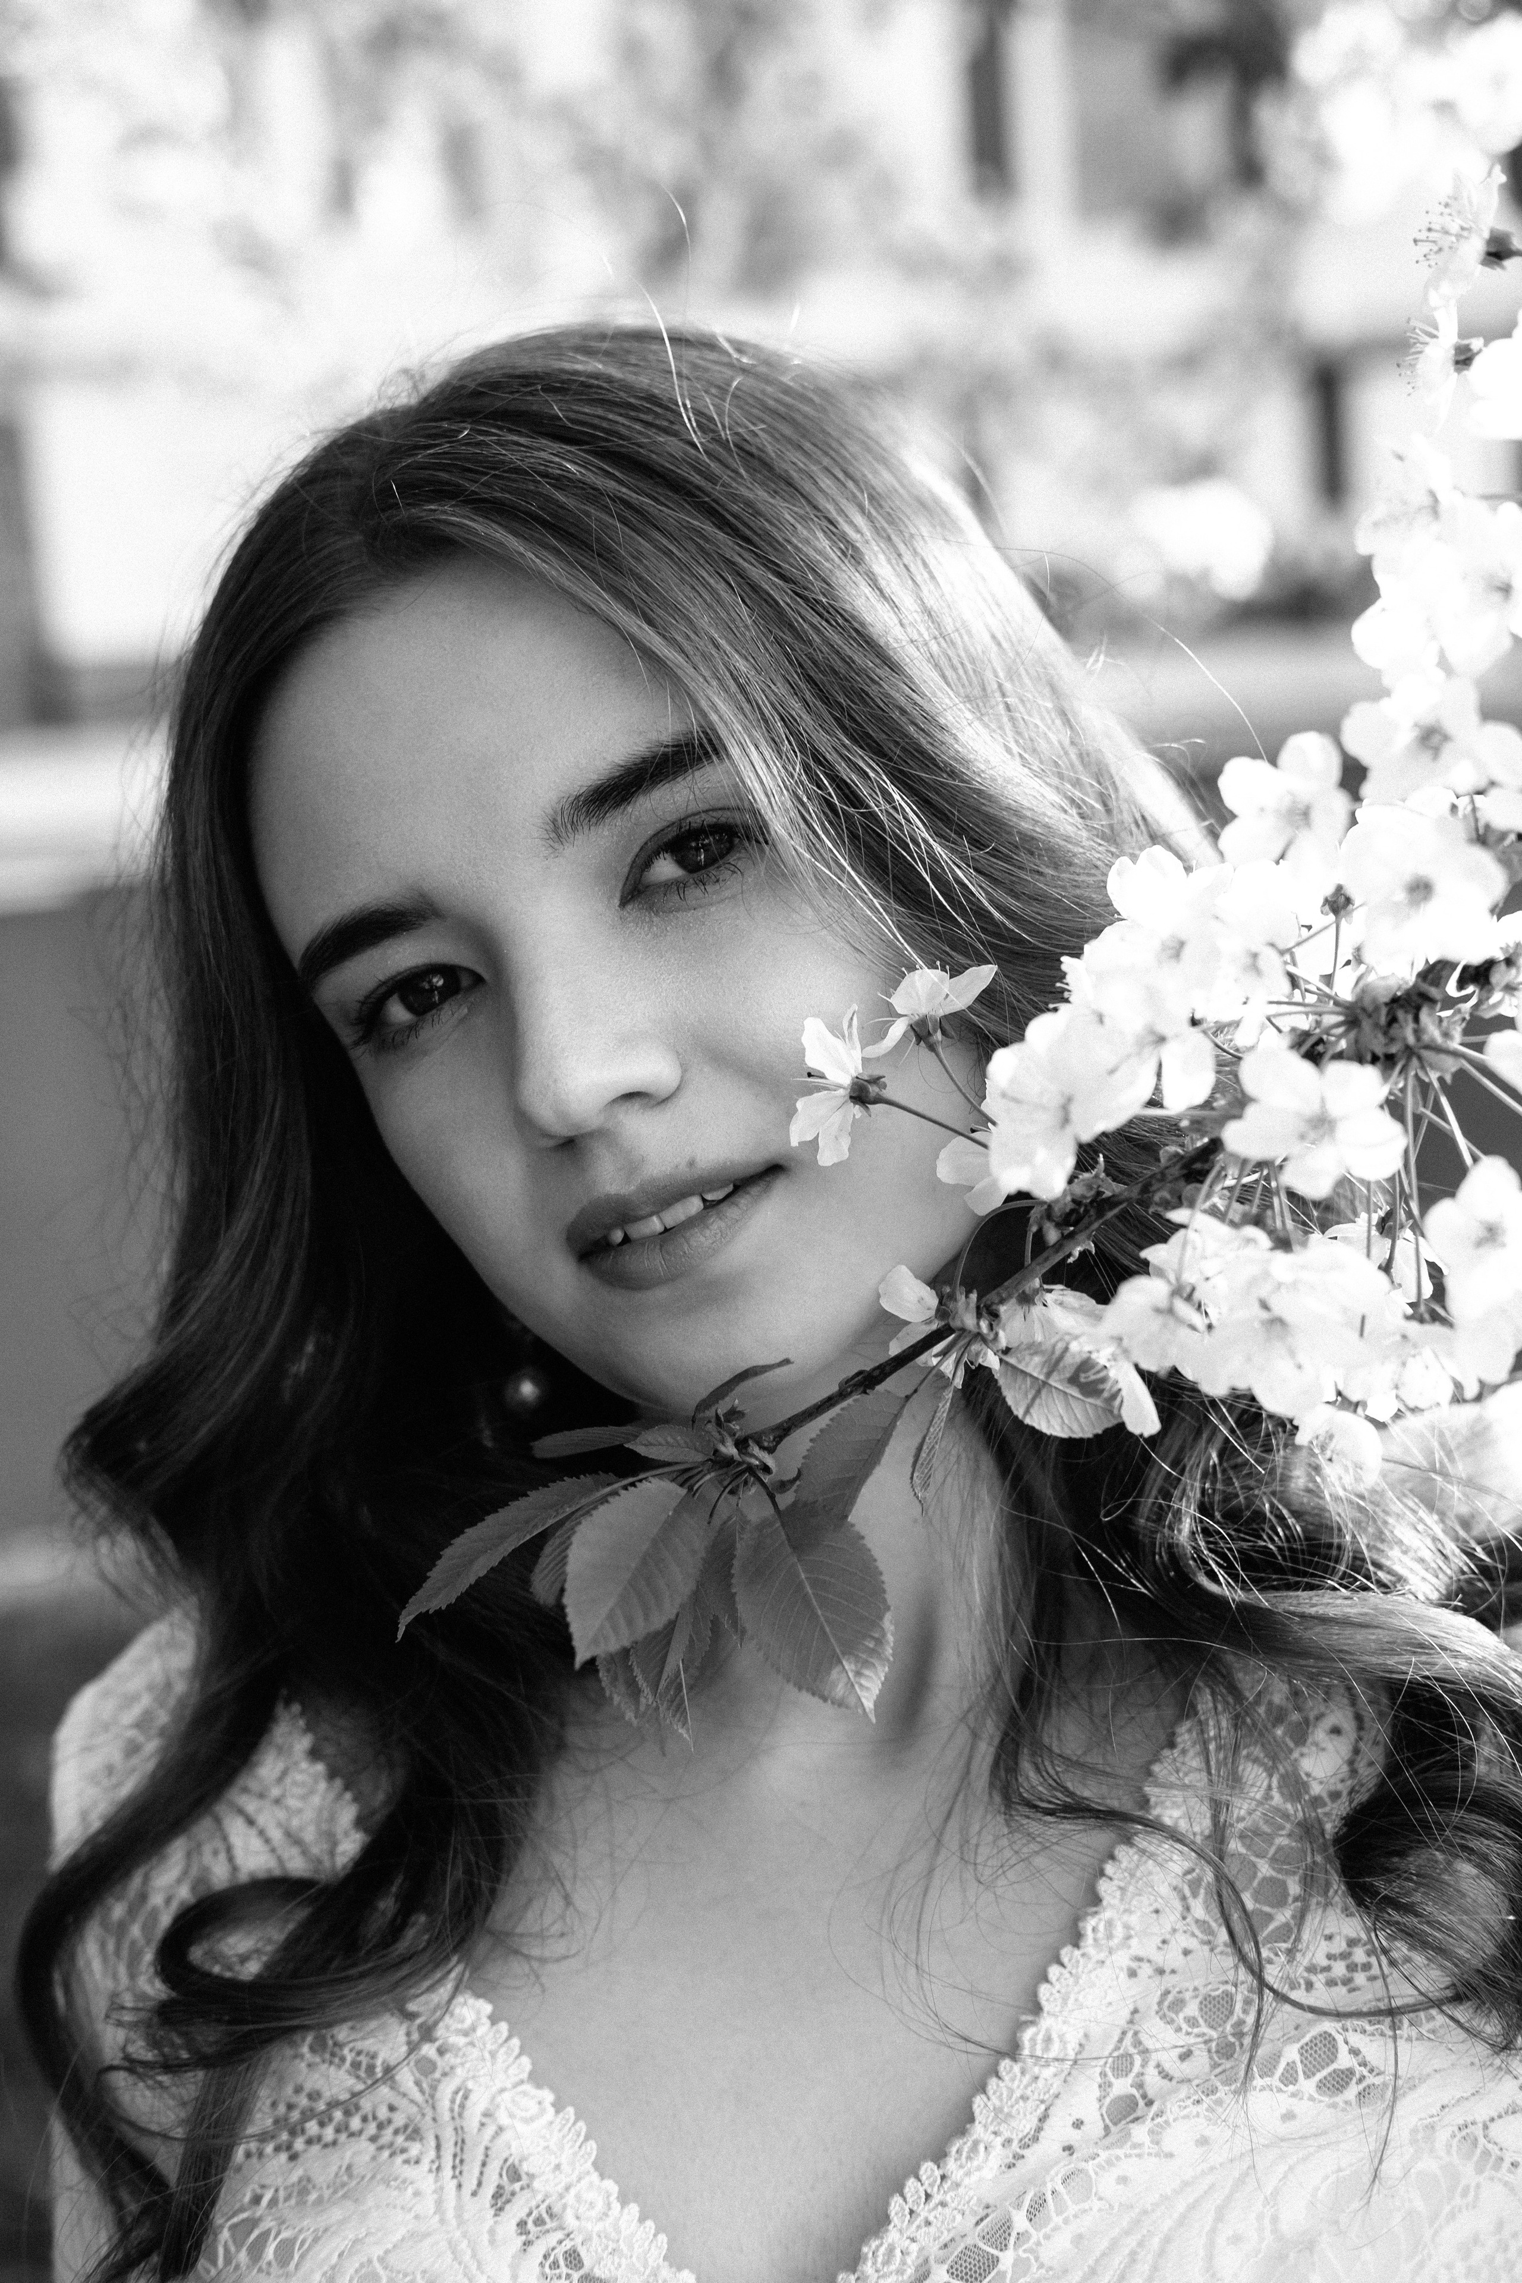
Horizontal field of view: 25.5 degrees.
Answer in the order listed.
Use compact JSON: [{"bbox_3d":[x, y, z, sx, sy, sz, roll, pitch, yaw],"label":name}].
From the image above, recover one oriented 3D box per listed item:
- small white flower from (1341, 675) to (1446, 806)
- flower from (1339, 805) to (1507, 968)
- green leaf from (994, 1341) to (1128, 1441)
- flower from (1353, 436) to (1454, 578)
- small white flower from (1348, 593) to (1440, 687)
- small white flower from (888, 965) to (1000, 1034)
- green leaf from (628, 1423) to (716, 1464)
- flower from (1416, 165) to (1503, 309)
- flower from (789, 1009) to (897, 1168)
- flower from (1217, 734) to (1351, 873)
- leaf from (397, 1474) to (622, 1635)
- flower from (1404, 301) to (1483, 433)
[{"bbox_3d":[0.116,-0.072,0.605,0.024,0.024,0.012,1,0,14],"label":"small white flower"},{"bbox_3d":[0.117,-0.045,0.595,0.029,0.029,0.013,1,0,9],"label":"flower"},{"bbox_3d":[0.056,0.046,0.625,0.027,0.017,0.006,28,-17,6],"label":"green leaf"},{"bbox_3d":[0.118,-0.116,0.615,0.014,0.026,0.025,8,-2,-45],"label":"flower"},{"bbox_3d":[0.116,-0.090,0.610,0.020,0.020,0.012,3,-1,31],"label":"small white flower"},{"bbox_3d":[0.031,-0.026,0.622,0.025,0.015,0.025,-25,-6,-22],"label":"small white flower"},{"bbox_3d":[-0.017,0.056,0.625,0.019,0.005,0.010,0,31,-27],"label":"green leaf"},{"bbox_3d":[0.131,-0.169,0.630,0.015,0.026,0.026,10,0,-24],"label":"flower"},{"bbox_3d":[0.015,-0.010,0.622,0.018,0.028,0.027,3,5,12],"label":"flower"},{"bbox_3d":[0.094,-0.061,0.605,0.025,0.025,0.012,2,1,21],"label":"flower"},{"bbox_3d":[-0.047,0.077,0.630,0.051,0.010,0.017,-34,24,-3],"label":"leaf"},{"bbox_3d":[0.128,-0.146,0.630,0.014,0.025,0.025,0,5,-18],"label":"flower"}]

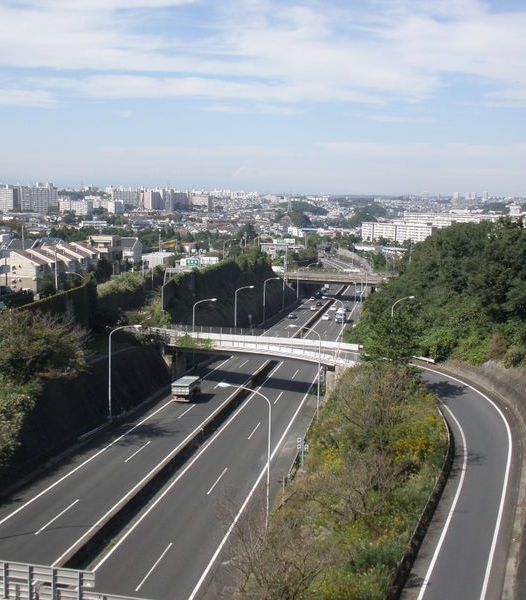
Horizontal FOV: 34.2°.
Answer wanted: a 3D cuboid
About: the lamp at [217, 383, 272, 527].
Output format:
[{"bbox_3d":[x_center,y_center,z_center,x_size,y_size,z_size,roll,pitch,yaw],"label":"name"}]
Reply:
[{"bbox_3d":[-1.439,11.363,61.153,4.127,11.095,0.500,2,7,9],"label":"lamp"}]

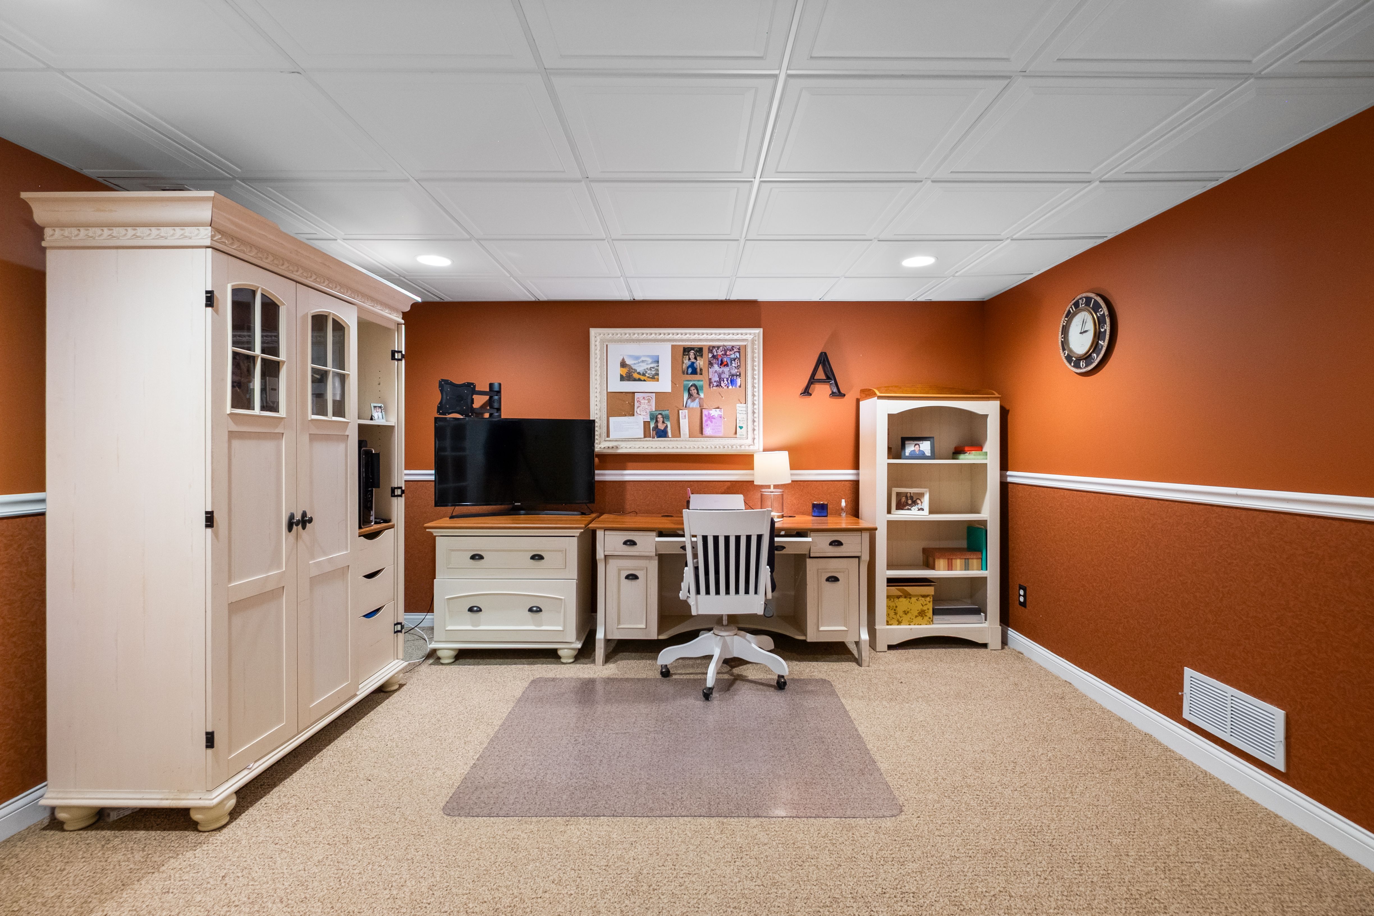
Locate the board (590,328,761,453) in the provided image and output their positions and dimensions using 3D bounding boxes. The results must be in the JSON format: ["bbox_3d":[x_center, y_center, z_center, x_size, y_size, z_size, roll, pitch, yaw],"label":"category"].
[{"bbox_3d":[-0.063,-0.438,3.750,1.133,0.823,0.045,0,1,0],"label":"board"}]

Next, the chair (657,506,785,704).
[{"bbox_3d":[0.175,0.684,2.958,0.620,0.885,0.640,0,1,0],"label":"chair"}]

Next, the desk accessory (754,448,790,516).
[{"bbox_3d":[0.520,0.164,3.472,0.215,0.400,0.215,0,1,0],"label":"desk accessory"}]

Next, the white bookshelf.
[{"bbox_3d":[1.482,0.348,3.531,0.740,1.570,0.347,0,0,0],"label":"white bookshelf"}]

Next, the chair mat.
[{"bbox_3d":[-0.036,1.131,2.376,1.485,0.012,1.126,0,0,0],"label":"chair mat"}]

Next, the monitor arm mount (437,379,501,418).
[{"bbox_3d":[-1.356,-0.358,3.611,0.303,0.247,0.311,0,0,0],"label":"monitor arm mount"}]

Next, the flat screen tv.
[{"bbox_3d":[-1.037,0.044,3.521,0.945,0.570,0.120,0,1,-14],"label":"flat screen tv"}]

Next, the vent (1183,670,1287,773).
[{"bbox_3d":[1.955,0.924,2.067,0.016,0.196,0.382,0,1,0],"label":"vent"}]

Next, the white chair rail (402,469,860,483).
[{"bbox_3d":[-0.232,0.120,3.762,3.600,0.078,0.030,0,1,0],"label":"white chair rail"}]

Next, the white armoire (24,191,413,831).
[{"bbox_3d":[-1.620,0.183,2.261,0.555,1.896,1.239,0,0,0],"label":"white armoire"}]

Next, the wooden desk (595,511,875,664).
[{"bbox_3d":[0.248,0.746,3.353,1.535,0.767,0.566,0,0,0],"label":"wooden desk"}]

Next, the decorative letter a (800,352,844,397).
[{"bbox_3d":[0.882,-0.540,3.730,0.297,0.291,0.036,0,0,0],"label":"decorative letter a"}]

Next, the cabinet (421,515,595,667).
[{"bbox_3d":[-0.981,0.743,3.383,0.862,0.760,0.580,0,1,0],"label":"cabinet"}]

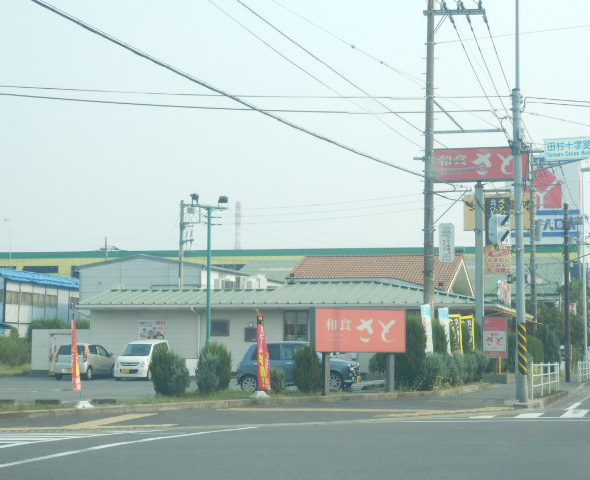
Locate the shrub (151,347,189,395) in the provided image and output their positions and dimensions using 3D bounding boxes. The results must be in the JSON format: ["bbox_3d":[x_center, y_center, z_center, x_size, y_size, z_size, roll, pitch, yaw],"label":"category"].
[{"bbox_3d":[-2.931,3.071,38.000,0.930,1.180,0.900,0,-4,0],"label":"shrub"}]

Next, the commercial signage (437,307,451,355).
[{"bbox_3d":[4.702,2.931,51.000,0.450,1.720,0.200,-1,-4,12],"label":"commercial signage"}]

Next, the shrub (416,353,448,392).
[{"bbox_3d":[3.666,3.532,43.700,0.860,1.030,0.850,-1,-4,12],"label":"shrub"}]

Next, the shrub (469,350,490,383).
[{"bbox_3d":[6.384,4.395,56.300,0.750,1.130,0.800,-1,-4,12],"label":"shrub"}]

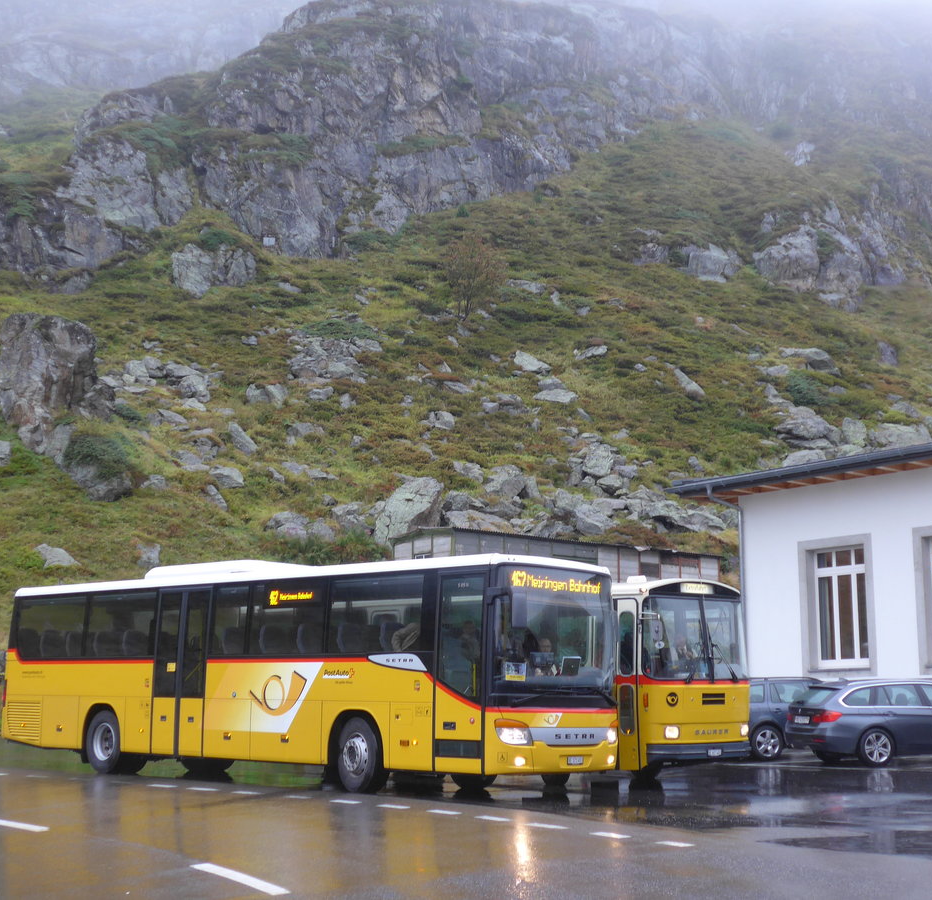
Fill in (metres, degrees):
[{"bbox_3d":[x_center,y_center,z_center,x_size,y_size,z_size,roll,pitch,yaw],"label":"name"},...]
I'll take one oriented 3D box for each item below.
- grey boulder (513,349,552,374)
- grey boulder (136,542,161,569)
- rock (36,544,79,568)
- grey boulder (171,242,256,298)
[{"bbox_3d":[3.212,-4.242,74.804,1.800,1.100,1.350,-1,-8,3],"label":"grey boulder"},{"bbox_3d":[-10.264,3.443,49.307,0.760,0.800,0.750,1,-8,-12],"label":"grey boulder"},{"bbox_3d":[-13.205,3.475,49.305,1.330,0.720,0.950,2,-8,-15],"label":"rock"},{"bbox_3d":[-15.126,-10.693,91.372,4.900,3.200,3.400,1,-8,-10],"label":"grey boulder"}]

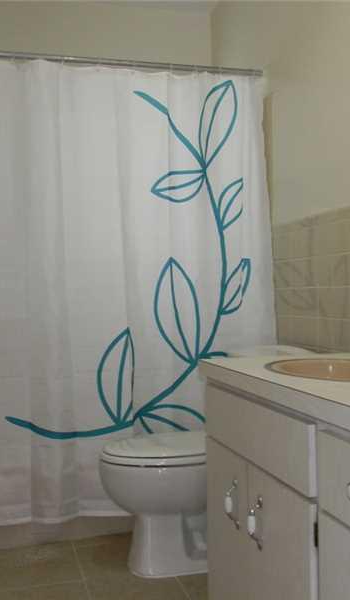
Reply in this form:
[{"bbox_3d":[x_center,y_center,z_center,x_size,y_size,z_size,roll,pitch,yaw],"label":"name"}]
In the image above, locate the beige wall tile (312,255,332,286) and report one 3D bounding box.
[{"bbox_3d":[0.531,-0.098,2.273,0.010,0.108,0.108,-1,0,-16],"label":"beige wall tile"}]

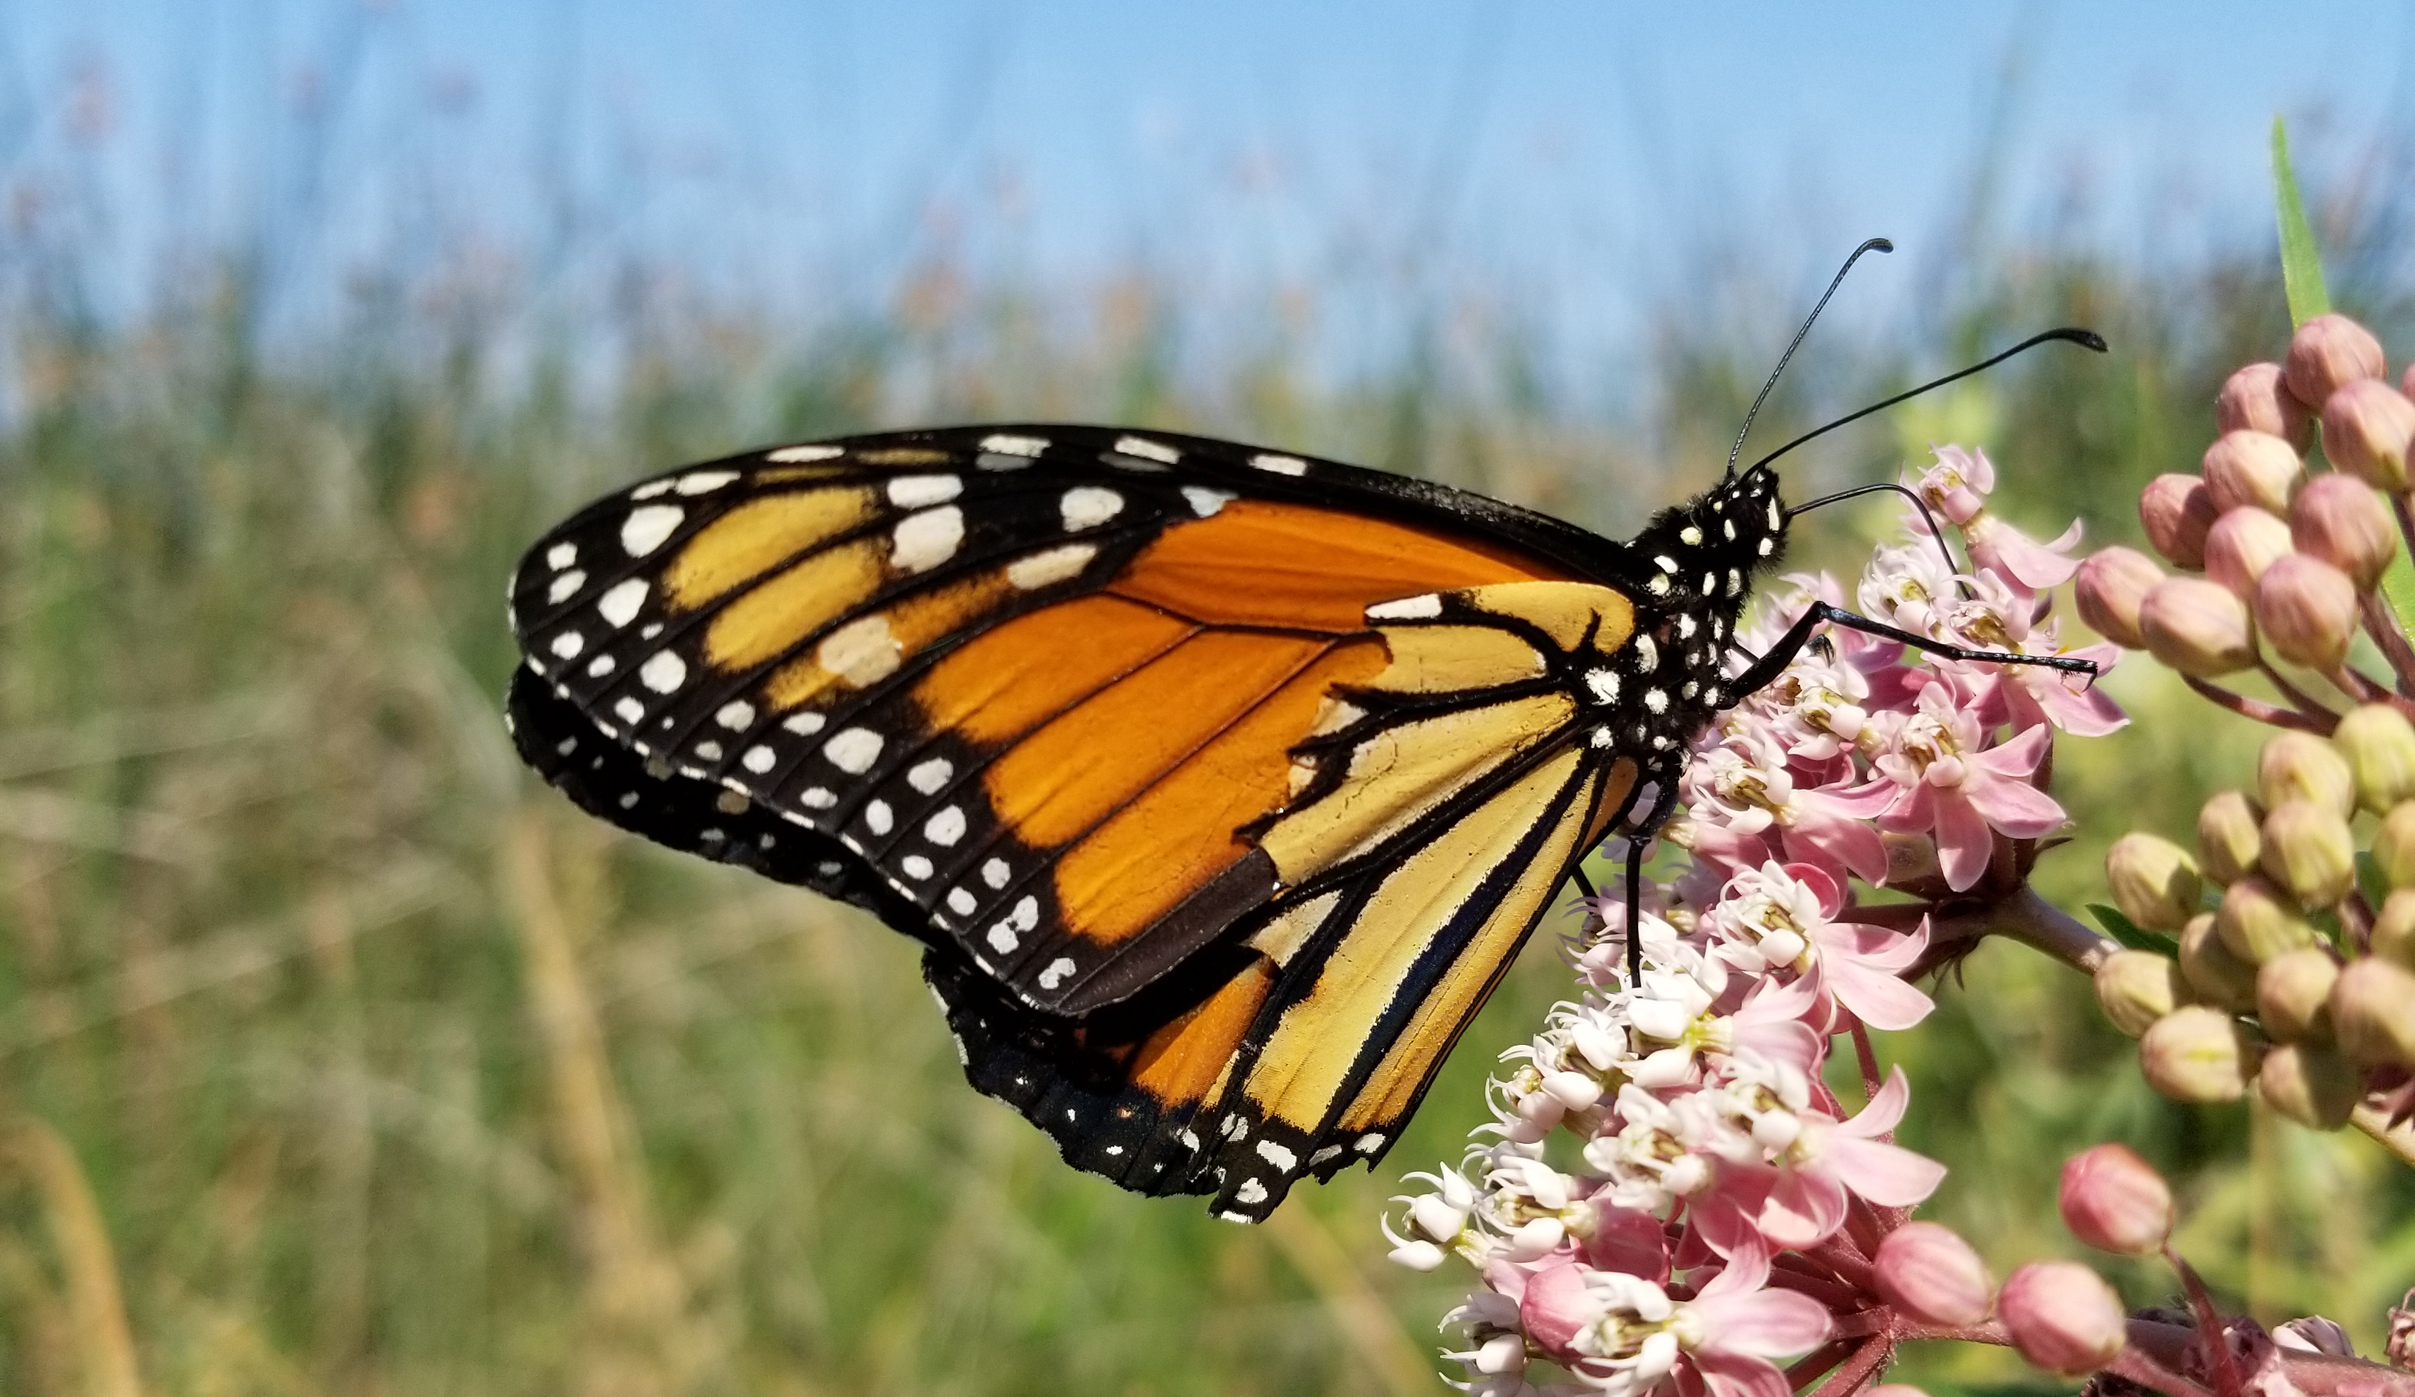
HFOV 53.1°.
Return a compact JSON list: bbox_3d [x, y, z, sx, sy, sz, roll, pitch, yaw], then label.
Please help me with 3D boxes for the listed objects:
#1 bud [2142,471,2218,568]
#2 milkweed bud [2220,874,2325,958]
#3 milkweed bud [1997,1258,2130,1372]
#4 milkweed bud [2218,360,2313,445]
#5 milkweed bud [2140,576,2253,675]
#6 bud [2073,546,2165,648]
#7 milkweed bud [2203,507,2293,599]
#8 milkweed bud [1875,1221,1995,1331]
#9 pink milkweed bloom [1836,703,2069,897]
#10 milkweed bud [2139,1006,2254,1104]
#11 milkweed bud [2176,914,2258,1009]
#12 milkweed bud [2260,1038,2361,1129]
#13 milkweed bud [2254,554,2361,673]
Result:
[{"bbox_3d":[0.048,-0.009,0.119,0.005,0.004,0.004,38,0,-19],"label":"bud"},{"bbox_3d":[0.049,0.010,0.111,0.004,0.004,0.004,21,4,-1],"label":"milkweed bud"},{"bbox_3d":[0.038,0.027,0.106,0.005,0.004,0.004,26,-4,3],"label":"milkweed bud"},{"bbox_3d":[0.049,-0.013,0.112,0.005,0.004,0.004,40,21,-7],"label":"milkweed bud"},{"bbox_3d":[0.044,-0.003,0.107,0.005,0.004,0.004,22,10,0],"label":"milkweed bud"},{"bbox_3d":[0.043,-0.005,0.115,0.004,0.005,0.004,-41,21,0],"label":"bud"},{"bbox_3d":[0.050,-0.007,0.116,0.005,0.004,0.004,43,0,-24],"label":"milkweed bud"},{"bbox_3d":[0.034,0.027,0.114,0.006,0.005,0.005,26,0,-12],"label":"milkweed bud"},{"bbox_3d":[0.035,0.005,0.114,0.010,0.009,0.008,4,-30,27],"label":"pink milkweed bloom"},{"bbox_3d":[0.046,0.016,0.111,0.005,0.004,0.004,4,-7,3],"label":"milkweed bud"},{"bbox_3d":[0.048,0.012,0.114,0.005,0.004,0.004,44,12,-5],"label":"milkweed bud"},{"bbox_3d":[0.051,0.018,0.112,0.005,0.004,0.004,18,-1,1],"label":"milkweed bud"},{"bbox_3d":[0.049,-0.004,0.107,0.004,0.005,0.004,-30,25,22],"label":"milkweed bud"}]

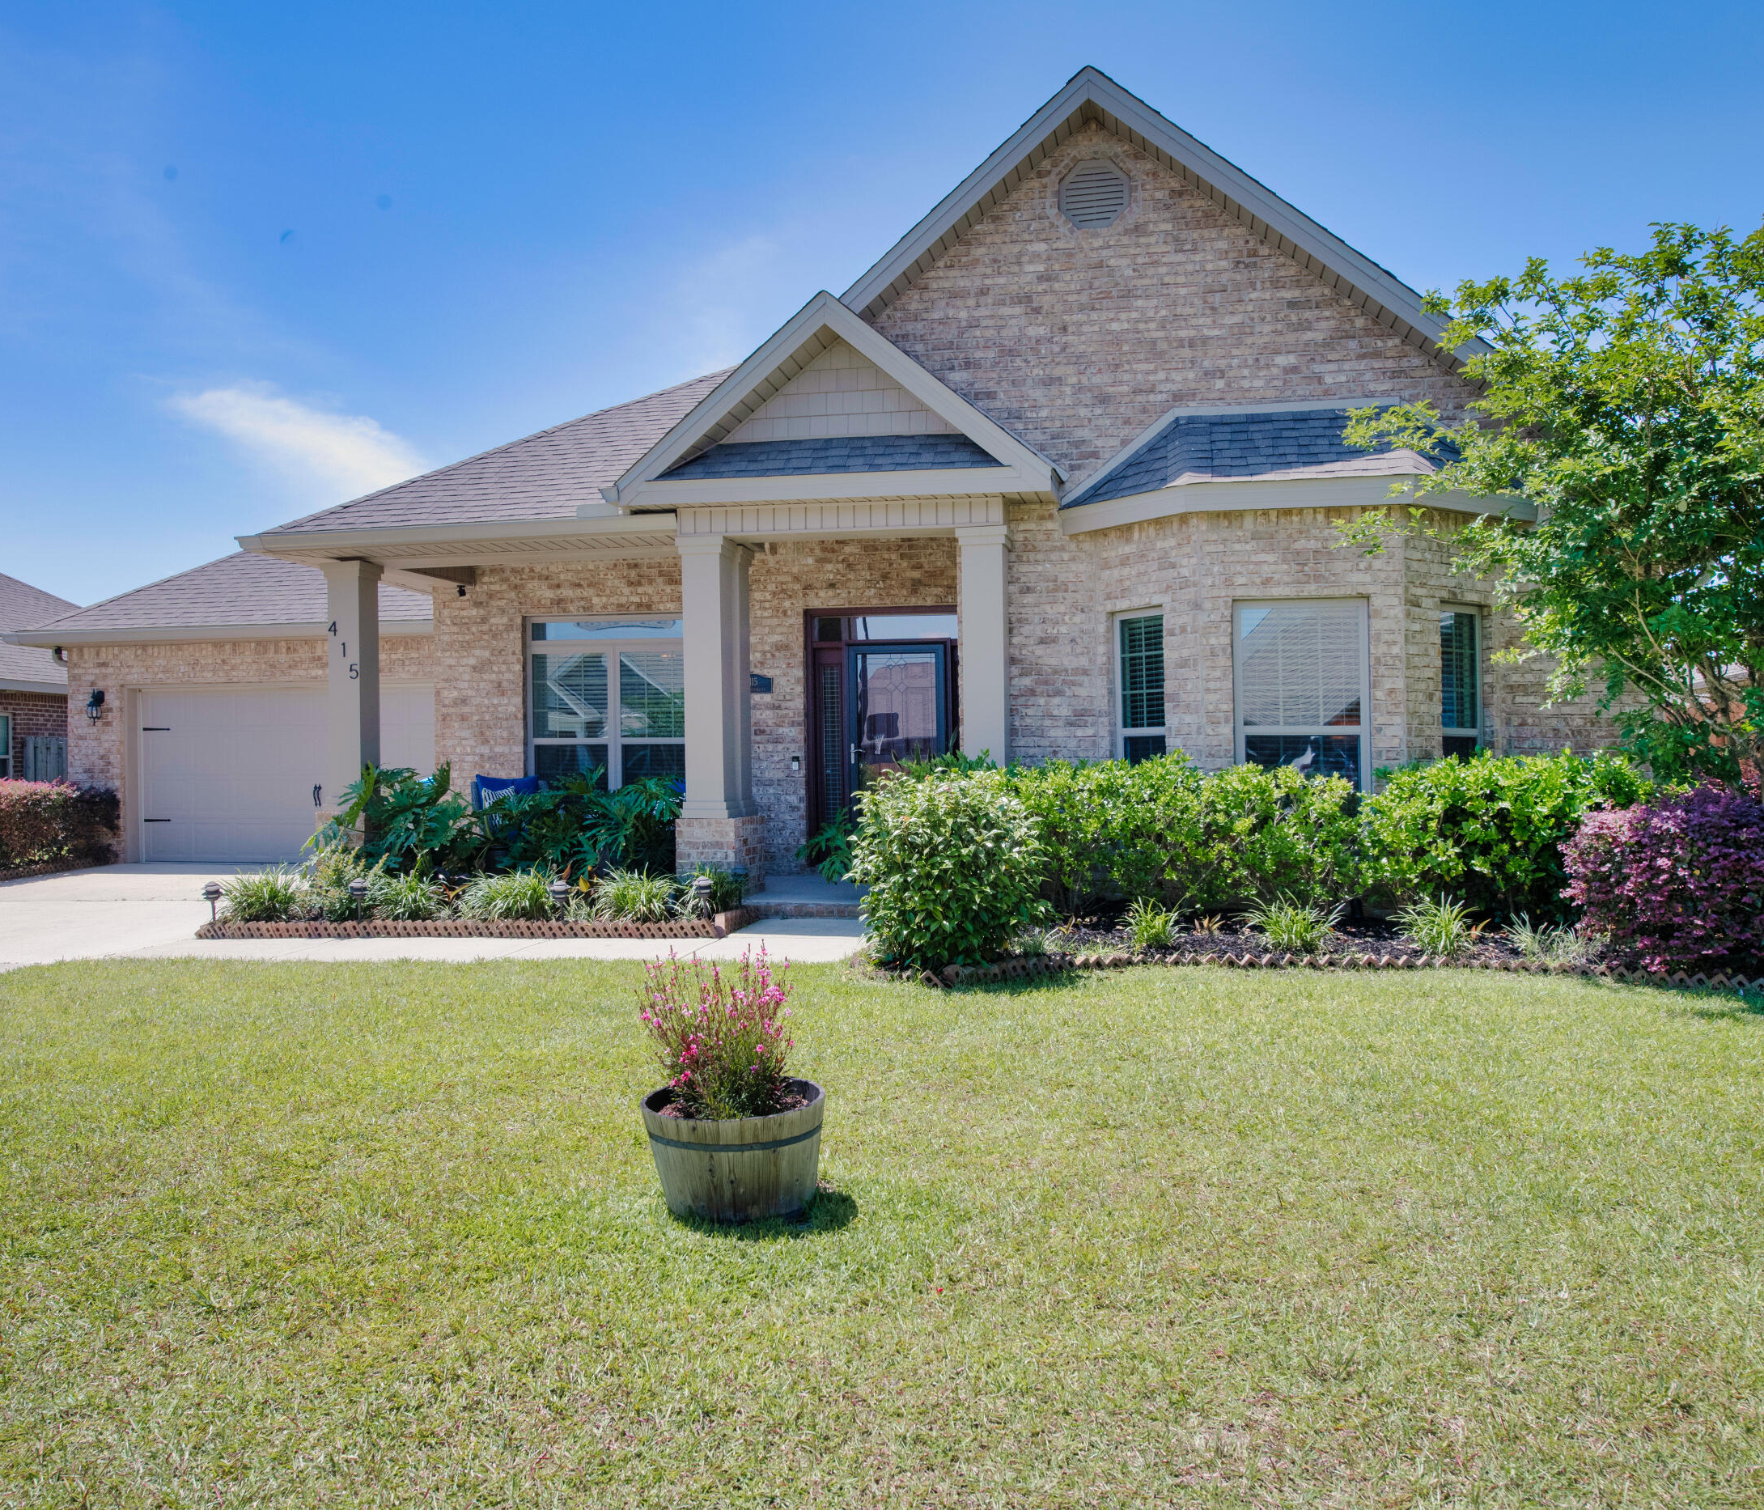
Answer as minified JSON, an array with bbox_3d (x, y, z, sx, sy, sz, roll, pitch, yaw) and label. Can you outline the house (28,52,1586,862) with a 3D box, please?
[{"bbox_3d":[-1.921,-1.972,17.779,17.600,6.500,14.000,-1,0,8],"label":"house"}]

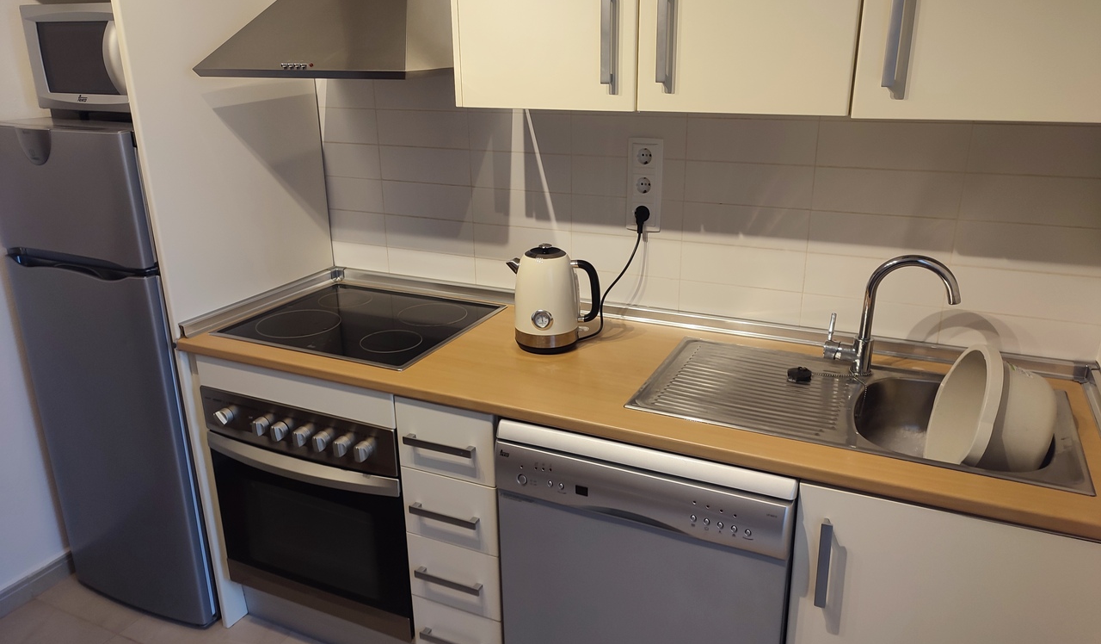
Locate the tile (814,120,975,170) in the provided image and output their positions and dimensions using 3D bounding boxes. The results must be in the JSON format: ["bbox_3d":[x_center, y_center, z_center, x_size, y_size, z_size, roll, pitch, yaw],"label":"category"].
[{"bbox_3d":[0.741,-0.383,1.731,0.300,0.098,0.010,8,21,24],"label":"tile"}]

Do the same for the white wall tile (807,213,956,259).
[{"bbox_3d":[0.743,-0.194,1.797,0.300,0.098,0.010,8,21,24],"label":"white wall tile"}]

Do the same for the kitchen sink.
[{"bbox_3d":[0.604,0.228,1.636,0.801,0.161,0.449,8,21,24],"label":"kitchen sink"}]

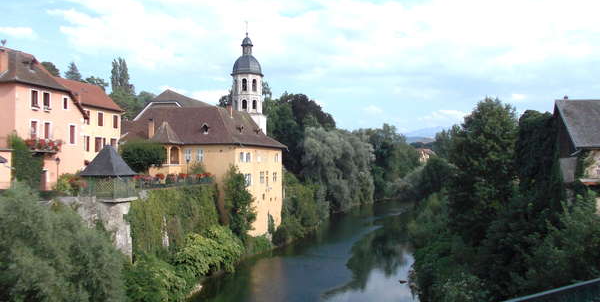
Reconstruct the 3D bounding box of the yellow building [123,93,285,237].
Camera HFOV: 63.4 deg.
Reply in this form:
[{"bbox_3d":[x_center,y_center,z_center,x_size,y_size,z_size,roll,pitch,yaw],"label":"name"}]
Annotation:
[{"bbox_3d":[-13.700,1.900,74.300,17.500,21.000,20.500,0,-1,16],"label":"yellow building"}]

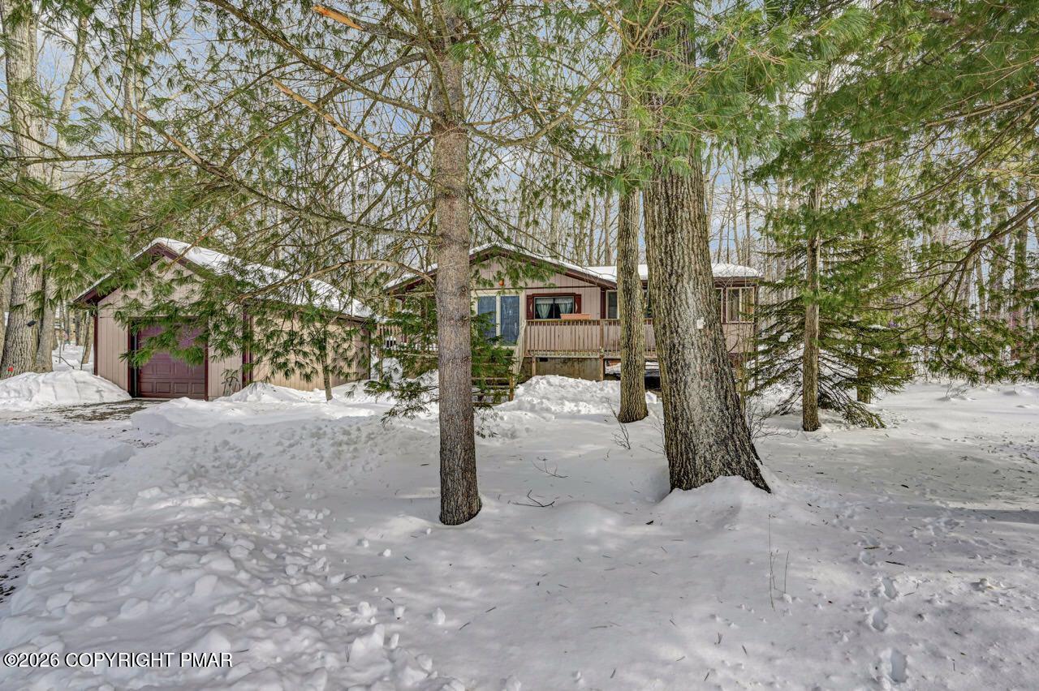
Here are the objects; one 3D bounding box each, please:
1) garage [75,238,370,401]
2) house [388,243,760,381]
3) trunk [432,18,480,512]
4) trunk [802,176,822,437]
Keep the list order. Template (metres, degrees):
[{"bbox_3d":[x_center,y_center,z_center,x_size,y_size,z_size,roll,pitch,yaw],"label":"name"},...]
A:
[{"bbox_3d":[-8.777,-0.678,14.413,5.497,4.240,6.447,0,0,11],"label":"garage"},{"bbox_3d":[2.064,-1.090,18.394,12.497,4.820,9.100,0,0,11],"label":"house"},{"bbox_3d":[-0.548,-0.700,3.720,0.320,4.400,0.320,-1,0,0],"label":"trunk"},{"bbox_3d":[4.910,-0.685,7.250,0.270,4.200,0.270,1,0,0],"label":"trunk"}]

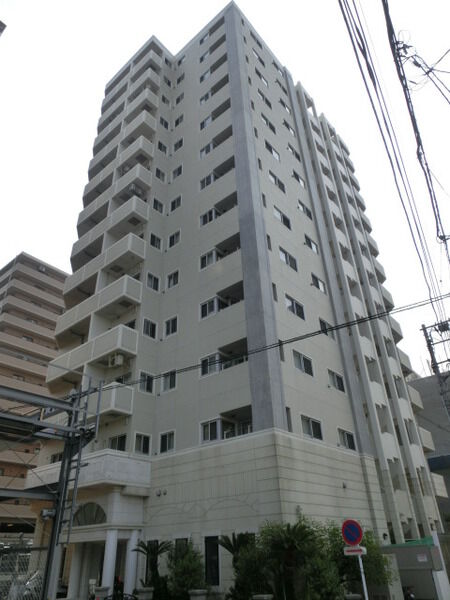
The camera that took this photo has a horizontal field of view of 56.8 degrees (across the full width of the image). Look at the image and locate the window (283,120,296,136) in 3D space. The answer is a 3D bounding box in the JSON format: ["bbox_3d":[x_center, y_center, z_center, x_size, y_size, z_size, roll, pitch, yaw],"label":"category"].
[{"bbox_3d":[4.916,-13.042,31.635,0.120,0.900,1.450,-27,-40,33],"label":"window"}]

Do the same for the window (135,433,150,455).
[{"bbox_3d":[-3.656,6.415,18.541,0.120,0.813,0.870,-26,-40,32],"label":"window"}]

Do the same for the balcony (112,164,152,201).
[{"bbox_3d":[-5.977,-7.485,27.125,2.420,1.340,1.150,-26,-39,33],"label":"balcony"}]

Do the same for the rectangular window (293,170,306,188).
[{"bbox_3d":[5.091,-8.248,28.481,0.120,0.900,1.450,-27,-40,33],"label":"rectangular window"}]

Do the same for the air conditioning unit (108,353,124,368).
[{"bbox_3d":[-5.249,3.019,20.237,0.800,0.600,0.300,-26,-39,33],"label":"air conditioning unit"}]

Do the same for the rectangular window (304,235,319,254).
[{"bbox_3d":[5.264,-3.376,25.301,0.120,0.900,1.450,-27,-40,33],"label":"rectangular window"}]

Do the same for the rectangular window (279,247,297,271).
[{"bbox_3d":[3.387,-2.133,22.027,0.120,0.813,1.558,-26,-40,32],"label":"rectangular window"}]

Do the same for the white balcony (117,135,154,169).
[{"bbox_3d":[-6.070,-9.829,28.560,2.420,1.340,1.150,-26,-39,33],"label":"white balcony"}]

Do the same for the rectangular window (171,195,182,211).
[{"bbox_3d":[-3.122,-6.179,26.935,0.912,0.896,0.140,-26,-39,33],"label":"rectangular window"}]

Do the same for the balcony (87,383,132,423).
[{"bbox_3d":[-5.241,4.743,18.698,2.112,1.243,1.055,-27,-40,33],"label":"balcony"}]

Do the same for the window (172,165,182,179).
[{"bbox_3d":[-3.143,-8.494,27.608,0.900,0.950,0.120,-27,-40,33],"label":"window"}]

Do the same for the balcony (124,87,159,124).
[{"bbox_3d":[-6.399,-14.725,32.190,2.512,1.360,1.152,-26,-39,33],"label":"balcony"}]

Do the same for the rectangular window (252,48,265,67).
[{"bbox_3d":[2.679,-18.922,32.667,0.120,0.880,1.500,-26,-39,33],"label":"rectangular window"}]

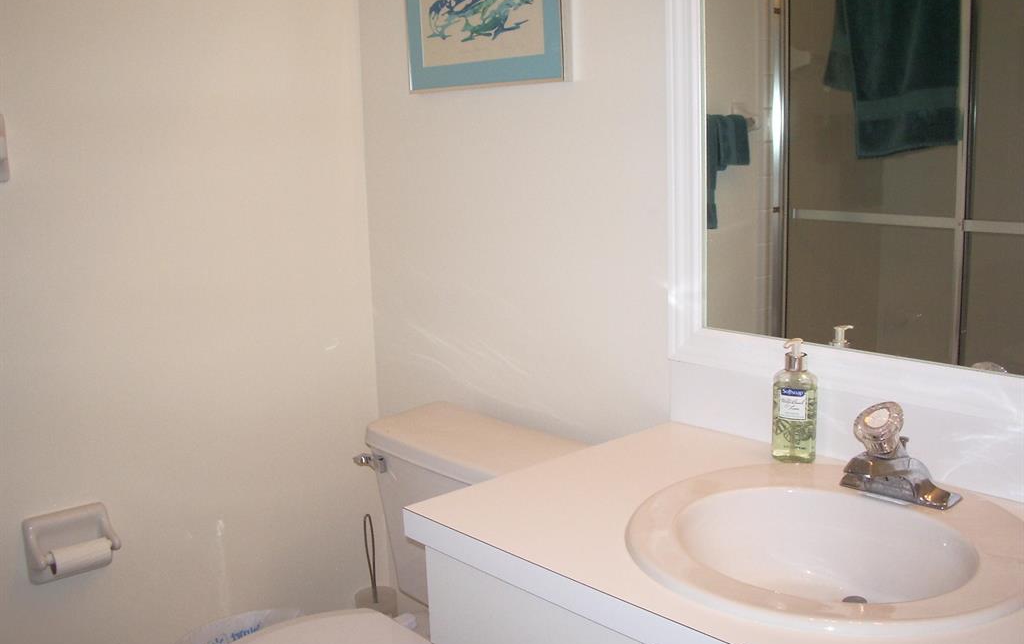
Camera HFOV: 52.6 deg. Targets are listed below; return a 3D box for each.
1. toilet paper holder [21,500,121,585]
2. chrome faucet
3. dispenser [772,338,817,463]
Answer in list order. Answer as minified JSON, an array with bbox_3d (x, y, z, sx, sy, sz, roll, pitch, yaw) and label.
[{"bbox_3d":[-0.853,0.440,2.017,0.149,0.130,0.083,-11,14,-40],"label":"toilet paper holder"},{"bbox_3d":[0.490,0.170,1.359,0.149,0.134,0.146,-11,14,-40],"label":"chrome faucet"},{"bbox_3d":[0.431,0.120,1.568,0.063,0.186,0.053,5,13,35],"label":"dispenser"}]

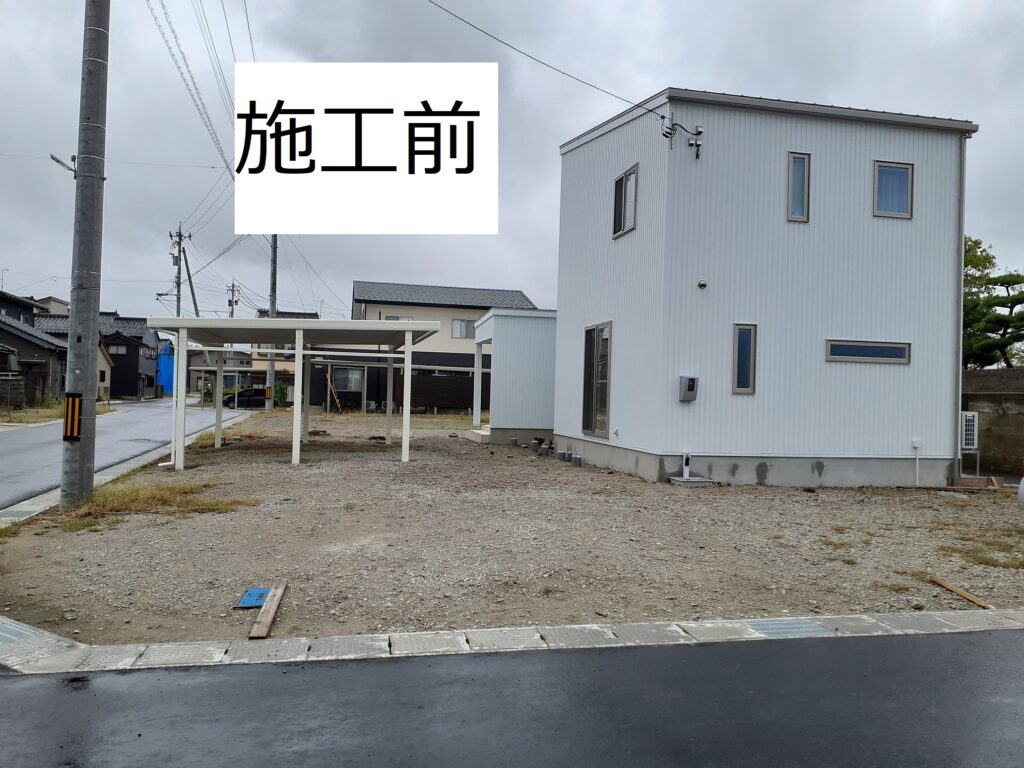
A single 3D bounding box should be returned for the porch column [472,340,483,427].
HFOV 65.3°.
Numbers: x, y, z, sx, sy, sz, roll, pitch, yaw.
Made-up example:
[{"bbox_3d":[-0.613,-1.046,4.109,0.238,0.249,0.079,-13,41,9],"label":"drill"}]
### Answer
[{"bbox_3d":[-1.049,0.015,24.500,0.190,2.577,0.190,2,-1,-13],"label":"porch column"}]

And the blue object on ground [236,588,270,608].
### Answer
[{"bbox_3d":[-1.909,1.599,5.964,0.240,0.025,0.530,2,0,-10],"label":"blue object on ground"}]

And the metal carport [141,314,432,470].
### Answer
[{"bbox_3d":[-4.402,0.178,16.793,5.050,2.770,5.200,2,-1,-13],"label":"metal carport"}]

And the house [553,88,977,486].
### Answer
[{"bbox_3d":[4.717,-1.975,16.914,6.029,7.547,6.722,2,-1,-13],"label":"house"}]

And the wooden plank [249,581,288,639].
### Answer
[{"bbox_3d":[-1.734,1.613,5.750,0.110,0.025,1.365,2,1,-10],"label":"wooden plank"}]

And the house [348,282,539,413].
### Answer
[{"bbox_3d":[-4.663,-2.198,50.959,10.824,8.049,7.800,2,-1,-13],"label":"house"}]

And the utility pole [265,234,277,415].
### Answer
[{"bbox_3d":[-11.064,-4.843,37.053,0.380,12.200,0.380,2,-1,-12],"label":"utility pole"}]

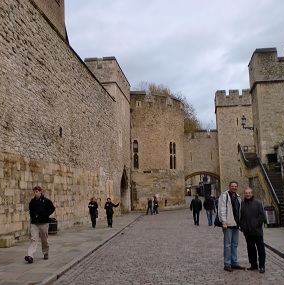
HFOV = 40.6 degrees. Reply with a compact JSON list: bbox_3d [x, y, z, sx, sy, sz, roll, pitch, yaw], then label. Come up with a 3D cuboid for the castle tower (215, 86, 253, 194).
[{"bbox_3d":[12.322,0.994,50.491,5.200,14.863,5.000,-2,-8,6],"label":"castle tower"}]

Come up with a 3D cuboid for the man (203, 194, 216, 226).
[{"bbox_3d":[3.818,3.937,22.171,0.560,1.740,0.420,-1,-8,3],"label":"man"}]

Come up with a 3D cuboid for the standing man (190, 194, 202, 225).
[{"bbox_3d":[3.104,3.898,22.115,0.620,1.770,0.420,-1,-8,3],"label":"standing man"}]

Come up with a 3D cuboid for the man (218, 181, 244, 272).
[{"bbox_3d":[1.849,1.722,8.000,0.520,1.800,0.400,-1,-8,3],"label":"man"}]

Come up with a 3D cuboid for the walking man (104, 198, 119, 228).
[{"bbox_3d":[-1.743,4.017,21.884,0.800,1.660,0.420,0,-8,-6],"label":"walking man"}]

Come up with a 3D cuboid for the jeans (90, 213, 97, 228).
[{"bbox_3d":[-2.695,4.352,21.439,0.360,0.860,0.320,0,-8,-6],"label":"jeans"}]

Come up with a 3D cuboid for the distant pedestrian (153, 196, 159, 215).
[{"bbox_3d":[1.374,6.264,38.248,0.550,1.720,0.480,1,-8,-17],"label":"distant pedestrian"}]

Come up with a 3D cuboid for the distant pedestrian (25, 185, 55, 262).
[{"bbox_3d":[-2.507,1.999,9.461,0.580,1.780,0.580,-4,-9,20],"label":"distant pedestrian"}]

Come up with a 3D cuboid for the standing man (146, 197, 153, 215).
[{"bbox_3d":[0.766,6.674,40.109,0.600,1.700,0.480,1,-8,-17],"label":"standing man"}]

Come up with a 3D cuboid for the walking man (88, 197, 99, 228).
[{"bbox_3d":[-2.663,3.893,21.226,0.520,1.670,0.420,0,-8,-6],"label":"walking man"}]

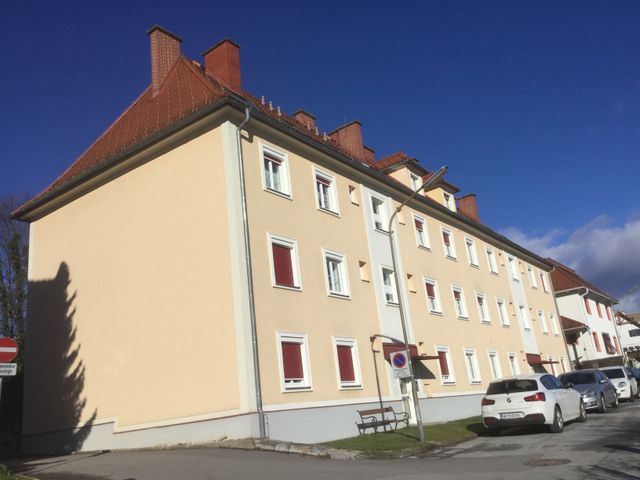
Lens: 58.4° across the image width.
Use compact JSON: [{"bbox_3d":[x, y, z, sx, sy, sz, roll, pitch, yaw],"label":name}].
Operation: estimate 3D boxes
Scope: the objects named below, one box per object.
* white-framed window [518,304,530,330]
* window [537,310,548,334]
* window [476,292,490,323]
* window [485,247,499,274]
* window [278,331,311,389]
[{"bbox_3d":[12.399,4.737,34.847,0.200,1.566,1.260,-19,-21,33],"label":"white-framed window"},{"bbox_3d":[14.647,5.416,37.786,0.200,1.599,1.335,-19,-21,33],"label":"window"},{"bbox_3d":[8.396,3.544,29.603,0.200,1.599,1.335,-19,-21,33],"label":"window"},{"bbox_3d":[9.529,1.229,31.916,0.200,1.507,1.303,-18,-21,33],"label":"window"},{"bbox_3d":[-0.769,3.507,16.312,0.200,1.600,1.338,-19,-21,33],"label":"window"}]

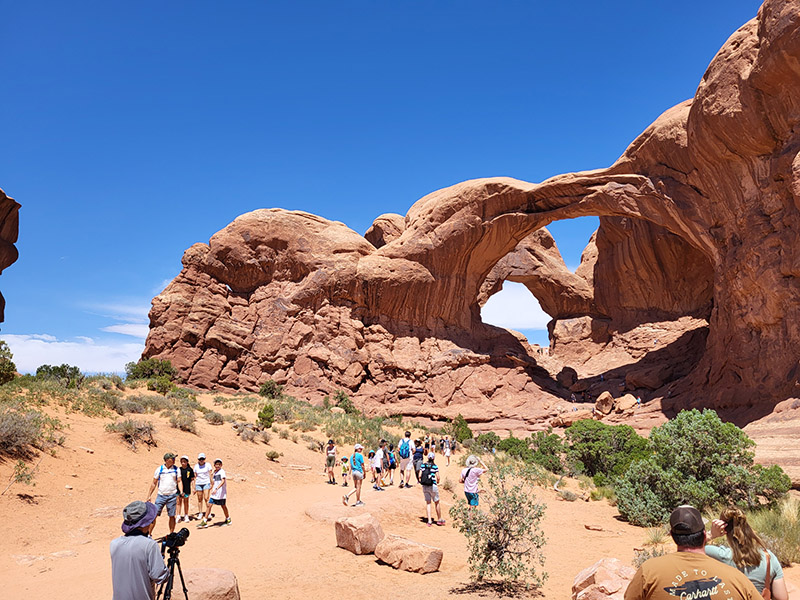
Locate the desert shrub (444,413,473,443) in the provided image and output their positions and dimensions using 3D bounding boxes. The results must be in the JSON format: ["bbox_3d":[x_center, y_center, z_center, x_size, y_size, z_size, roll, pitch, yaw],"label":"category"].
[{"bbox_3d":[5.149,11.033,52.000,2.423,2.570,2.302,0,-11,0],"label":"desert shrub"}]

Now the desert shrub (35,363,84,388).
[{"bbox_3d":[-20.935,4.710,37.000,3.017,1.585,2.112,0,-11,0],"label":"desert shrub"}]

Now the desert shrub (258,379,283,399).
[{"bbox_3d":[-10.692,7.447,50.000,1.997,1.648,1.797,0,-11,0],"label":"desert shrub"}]

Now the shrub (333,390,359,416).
[{"bbox_3d":[-4.541,8.699,51.000,2.207,2.017,1.876,0,-11,0],"label":"shrub"}]

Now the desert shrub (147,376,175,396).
[{"bbox_3d":[-14.517,5.193,36.500,1.762,1.203,1.497,0,-11,0],"label":"desert shrub"}]

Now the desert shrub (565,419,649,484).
[{"bbox_3d":[7.597,5.547,22.000,3.054,2.392,2.749,0,-11,0],"label":"desert shrub"}]

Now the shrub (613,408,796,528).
[{"bbox_3d":[8.068,4.447,16.000,4.572,3.084,3.886,0,-11,0],"label":"shrub"}]

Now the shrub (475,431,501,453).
[{"bbox_3d":[6.737,10.832,46.000,2.067,1.667,1.860,0,-11,0],"label":"shrub"}]

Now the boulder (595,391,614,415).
[{"bbox_3d":[29.268,14.705,86.000,2.862,3.471,2.862,0,-11,0],"label":"boulder"}]

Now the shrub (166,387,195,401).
[{"bbox_3d":[-12.391,5.347,34.000,1.754,0.784,1.403,0,-11,0],"label":"shrub"}]

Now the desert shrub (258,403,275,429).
[{"bbox_3d":[-7.386,6.398,33.000,0.989,1.305,0.989,0,-11,0],"label":"desert shrub"}]

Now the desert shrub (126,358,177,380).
[{"bbox_3d":[-18.647,5.242,45.000,3.969,1.705,2.977,0,-11,0],"label":"desert shrub"}]

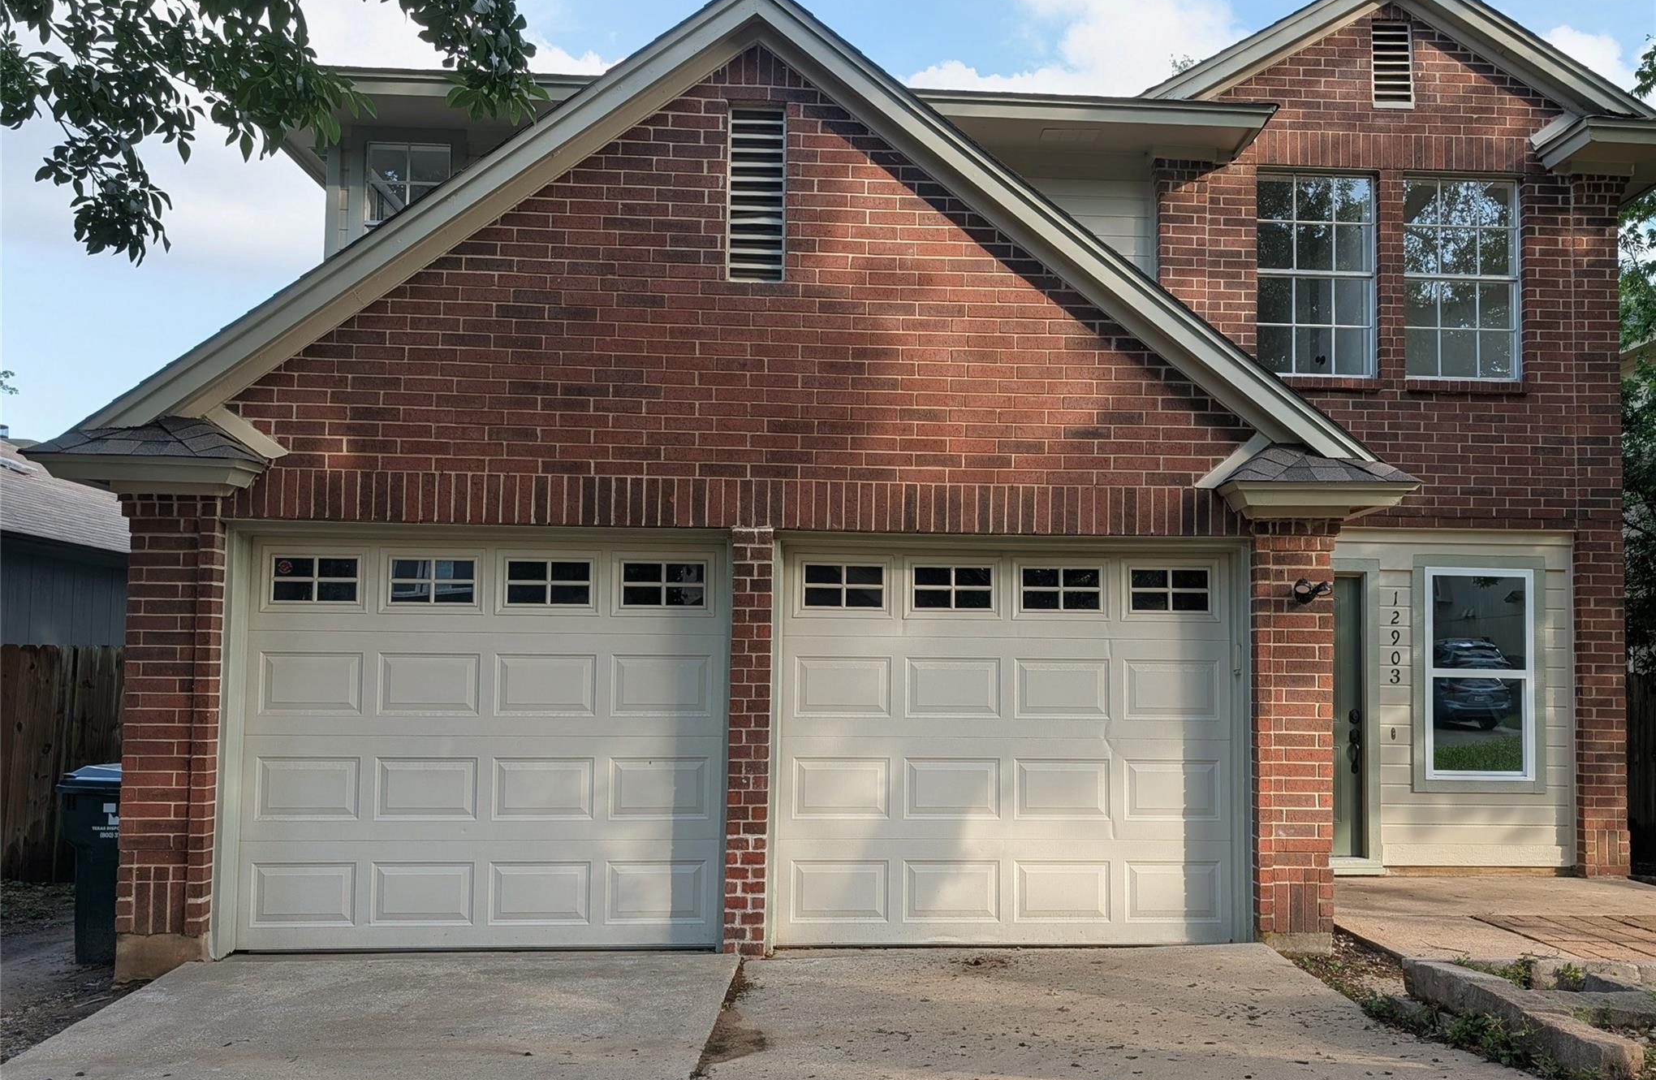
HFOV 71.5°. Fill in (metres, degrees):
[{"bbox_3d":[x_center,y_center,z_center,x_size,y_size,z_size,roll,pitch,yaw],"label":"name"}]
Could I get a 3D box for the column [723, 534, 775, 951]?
[{"bbox_3d":[-0.403,1.002,5.875,0.212,2.120,0.220,1,-3,-4],"label":"column"}]

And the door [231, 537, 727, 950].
[{"bbox_3d":[-1.773,1.050,5.981,2.450,2.120,0.100,1,-3,-4],"label":"door"}]

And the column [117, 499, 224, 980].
[{"bbox_3d":[-3.234,0.968,5.772,0.410,2.330,0.380,1,-3,-4],"label":"column"}]

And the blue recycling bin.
[{"bbox_3d":[-3.769,1.740,6.438,0.740,1.050,0.620,1,-3,0],"label":"blue recycling bin"}]

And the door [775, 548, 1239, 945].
[{"bbox_3d":[0.962,1.091,6.153,2.450,2.120,0.100,1,-3,-4],"label":"door"}]

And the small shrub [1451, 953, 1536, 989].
[{"bbox_3d":[3.036,1.964,5.234,0.360,0.140,0.200,1,-3,-4],"label":"small shrub"}]

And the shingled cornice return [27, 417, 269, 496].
[{"bbox_3d":[-3.250,-0.391,5.564,0.960,0.380,0.400,1,-3,-4],"label":"shingled cornice return"}]

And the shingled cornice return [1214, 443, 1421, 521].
[{"bbox_3d":[2.497,-0.298,5.936,0.950,0.400,0.400,1,-3,-4],"label":"shingled cornice return"}]

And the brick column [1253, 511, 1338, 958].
[{"bbox_3d":[2.415,1.014,6.130,0.410,2.210,0.380,1,-3,-4],"label":"brick column"}]

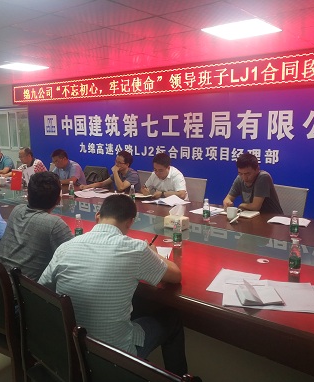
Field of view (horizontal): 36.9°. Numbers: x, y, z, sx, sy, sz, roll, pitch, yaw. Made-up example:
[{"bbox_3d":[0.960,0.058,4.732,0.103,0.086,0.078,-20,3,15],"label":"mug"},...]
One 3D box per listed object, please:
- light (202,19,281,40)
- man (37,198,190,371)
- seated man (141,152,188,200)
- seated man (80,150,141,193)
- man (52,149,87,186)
[{"bbox_3d":[0.788,-1.481,4.304,0.600,0.060,0.530,7,9,43],"label":"light"},{"bbox_3d":[-0.175,0.584,2.145,0.580,1.160,0.760,4,7,29],"label":"man"},{"bbox_3d":[0.059,0.230,5.054,0.760,1.230,0.560,-5,9,-45],"label":"seated man"},{"bbox_3d":[-0.453,0.160,5.555,0.820,1.240,0.660,-1,7,-15],"label":"seated man"},{"bbox_3d":[-1.264,0.071,6.323,0.760,1.220,0.560,-5,9,-42],"label":"man"}]

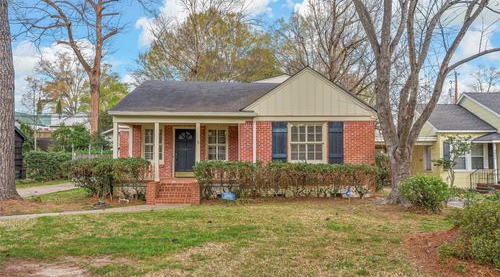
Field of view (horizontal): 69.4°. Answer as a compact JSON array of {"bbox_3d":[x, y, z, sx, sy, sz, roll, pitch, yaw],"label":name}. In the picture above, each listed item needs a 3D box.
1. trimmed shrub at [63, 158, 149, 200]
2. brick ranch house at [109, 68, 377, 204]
[{"bbox_3d":[-5.200,1.480,13.000,3.050,1.500,1.150,0,0,-1],"label":"trimmed shrub"},{"bbox_3d":[-0.250,-0.290,17.400,10.000,5.300,9.400,0,0,-1],"label":"brick ranch house"}]

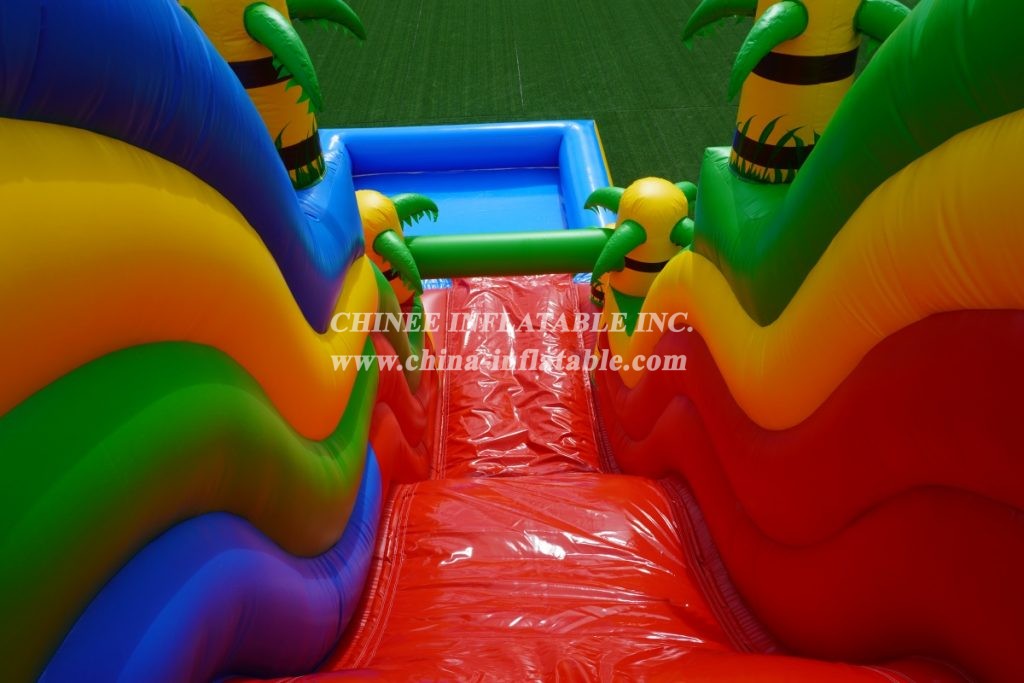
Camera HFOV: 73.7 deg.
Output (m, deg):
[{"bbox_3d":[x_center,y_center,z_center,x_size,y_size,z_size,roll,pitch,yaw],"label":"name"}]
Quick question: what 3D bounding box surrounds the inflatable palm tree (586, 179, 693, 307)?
[{"bbox_3d":[0.966,-0.749,4.823,0.970,0.830,0.970,-2,42,-1],"label":"inflatable palm tree"}]

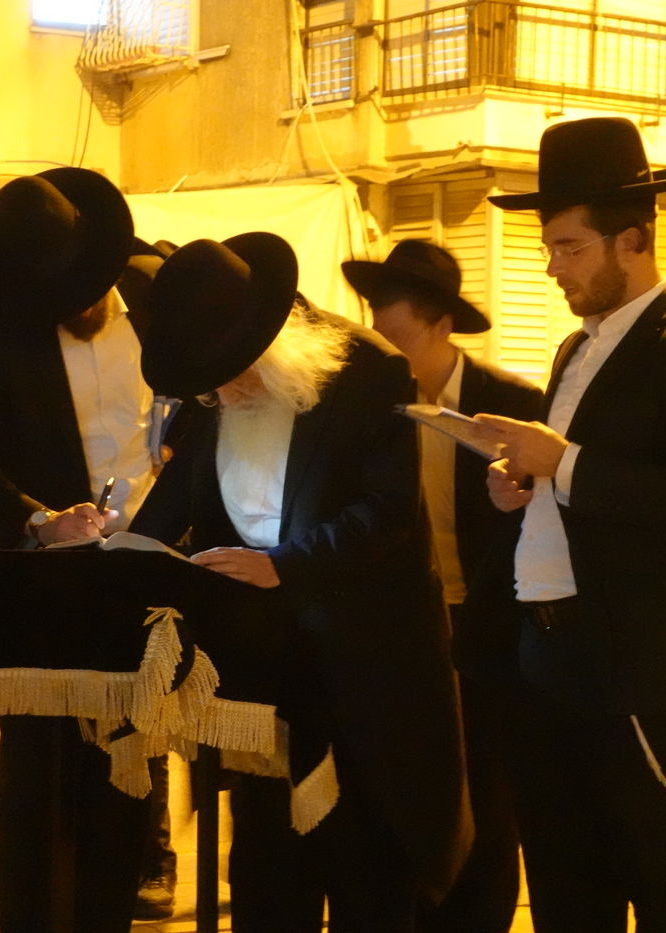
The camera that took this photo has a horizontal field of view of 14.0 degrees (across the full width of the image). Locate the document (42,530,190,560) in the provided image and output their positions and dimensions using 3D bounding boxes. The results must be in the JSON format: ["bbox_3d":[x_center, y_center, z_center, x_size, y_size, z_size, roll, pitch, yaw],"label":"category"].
[{"bbox_3d":[-0.350,0.155,5.000,0.300,0.040,0.210,0,-14,40],"label":"document"}]

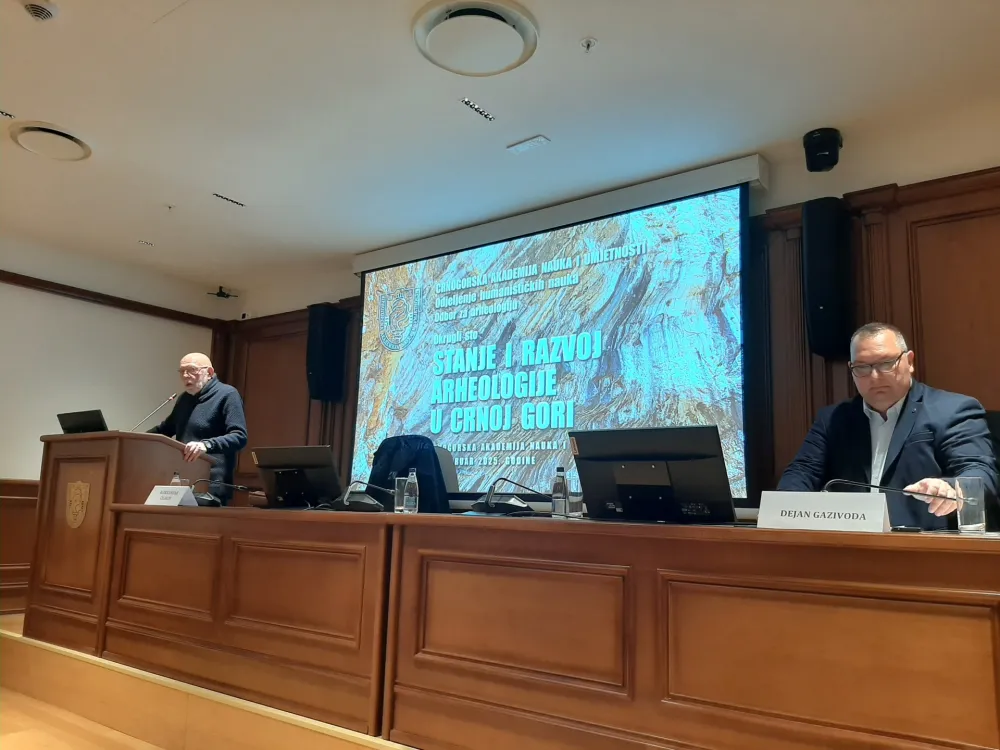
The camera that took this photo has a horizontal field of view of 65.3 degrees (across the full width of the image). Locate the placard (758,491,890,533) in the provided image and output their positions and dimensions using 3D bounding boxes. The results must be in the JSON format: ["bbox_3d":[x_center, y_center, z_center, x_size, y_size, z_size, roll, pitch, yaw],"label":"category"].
[{"bbox_3d":[0.821,0.347,1.986,0.298,0.092,0.105,-5,-11,36],"label":"placard"}]

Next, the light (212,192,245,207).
[{"bbox_3d":[-1.662,-1.072,4.787,0.040,0.030,0.228,-6,-11,37],"label":"light"}]

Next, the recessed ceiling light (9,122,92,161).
[{"bbox_3d":[-2.314,-1.195,4.022,0.400,0.050,0.400,1,-9,0],"label":"recessed ceiling light"}]

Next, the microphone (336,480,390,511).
[{"bbox_3d":[-0.556,0.505,3.253,0.160,0.127,0.340,-6,-11,37],"label":"microphone"}]

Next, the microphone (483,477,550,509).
[{"bbox_3d":[0.053,0.486,3.082,0.160,0.135,0.360,-7,-12,43],"label":"microphone"}]

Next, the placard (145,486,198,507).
[{"bbox_3d":[-1.585,0.579,3.768,0.298,0.089,0.105,-6,-11,37],"label":"placard"}]

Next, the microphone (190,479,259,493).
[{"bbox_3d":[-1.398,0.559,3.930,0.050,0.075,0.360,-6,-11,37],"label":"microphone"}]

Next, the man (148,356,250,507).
[{"bbox_3d":[-1.777,0.675,4.564,0.620,1.640,0.500,-4,-11,31],"label":"man"}]

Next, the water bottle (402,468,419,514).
[{"bbox_3d":[-0.340,0.447,3.006,0.057,0.175,0.057,1,-9,0],"label":"water bottle"}]

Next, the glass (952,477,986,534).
[{"bbox_3d":[1.153,0.321,1.908,0.061,0.138,0.061,-6,-11,37],"label":"glass"}]

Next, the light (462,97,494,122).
[{"bbox_3d":[-0.104,-1.217,3.597,0.040,0.040,0.225,-6,-11,37],"label":"light"}]

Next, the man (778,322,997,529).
[{"bbox_3d":[1.190,0.521,2.346,0.620,1.420,0.750,-5,-11,36],"label":"man"}]

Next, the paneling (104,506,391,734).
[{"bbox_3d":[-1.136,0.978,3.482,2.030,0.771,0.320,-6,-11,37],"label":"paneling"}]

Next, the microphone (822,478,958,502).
[{"bbox_3d":[1.051,0.326,2.067,0.360,0.100,0.030,-3,-10,24],"label":"microphone"}]

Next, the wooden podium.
[{"bbox_3d":[-2.206,0.930,4.510,0.940,1.145,0.600,-6,-12,37],"label":"wooden podium"}]

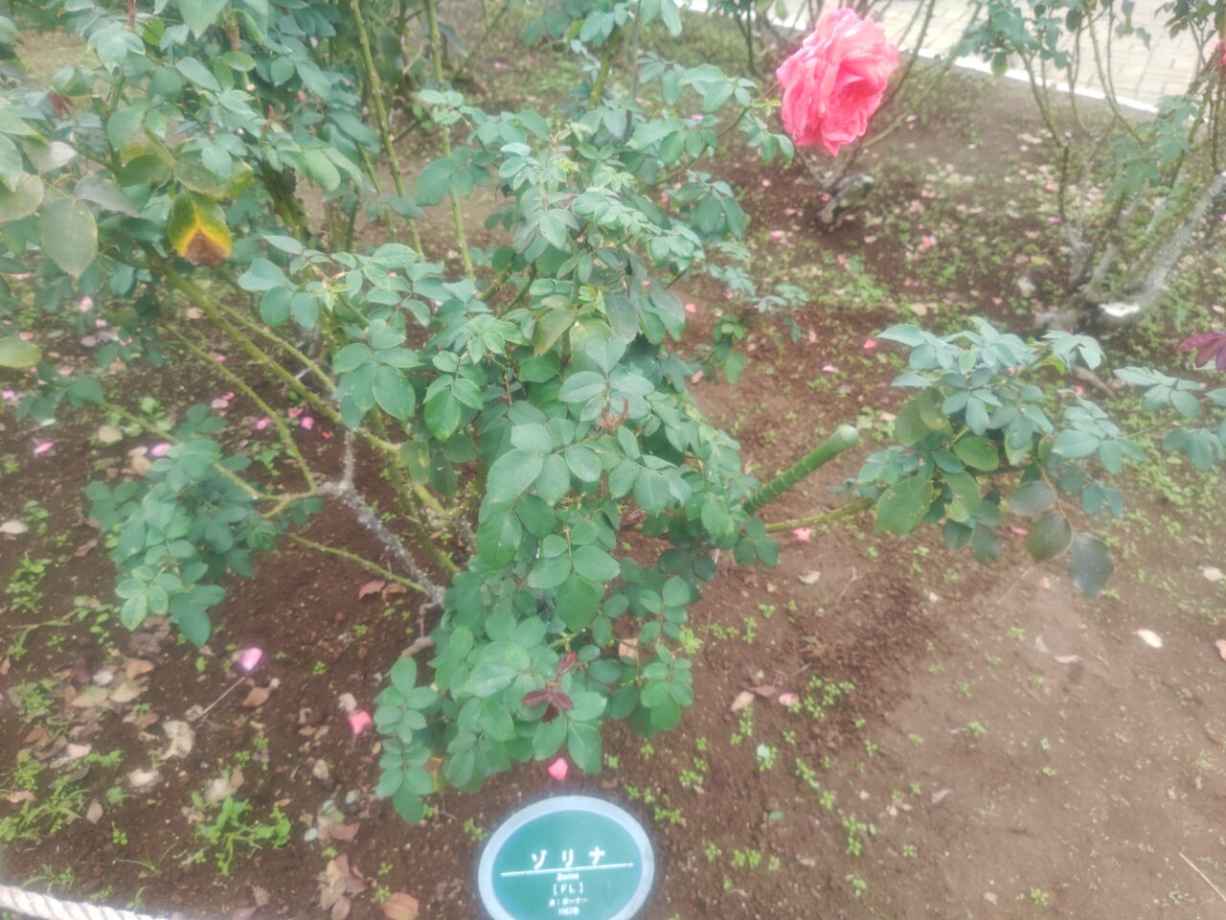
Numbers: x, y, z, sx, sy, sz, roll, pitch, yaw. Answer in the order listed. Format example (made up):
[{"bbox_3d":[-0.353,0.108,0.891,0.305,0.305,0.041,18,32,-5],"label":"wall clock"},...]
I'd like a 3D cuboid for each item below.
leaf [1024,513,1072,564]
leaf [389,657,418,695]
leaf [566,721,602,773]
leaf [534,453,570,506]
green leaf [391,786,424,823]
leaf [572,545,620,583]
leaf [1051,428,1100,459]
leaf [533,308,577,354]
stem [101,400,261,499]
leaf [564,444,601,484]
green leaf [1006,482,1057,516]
[{"bbox_3d":[0.524,0.094,0.980,0.048,0.012,0.065,26,86,28],"label":"leaf"},{"bbox_3d":[-0.275,0.284,1.070,0.035,0.009,0.049,-5,63,-2],"label":"leaf"},{"bbox_3d":[-0.032,0.318,0.902,0.036,0.011,0.060,-26,63,-14],"label":"leaf"},{"bbox_3d":[-0.062,0.020,0.840,0.036,0.010,0.054,0,70,0],"label":"leaf"},{"bbox_3d":[-0.270,0.452,1.070,0.038,0.009,0.048,-21,68,-9],"label":"green leaf"},{"bbox_3d":[-0.018,0.109,0.852,0.045,0.011,0.037,7,65,4],"label":"leaf"},{"bbox_3d":[0.477,-0.016,0.842,0.045,0.011,0.030,-13,57,4],"label":"leaf"},{"bbox_3d":[-0.061,-0.135,0.862,0.030,0.011,0.060,37,76,10],"label":"leaf"},{"bbox_3d":[-0.754,-0.015,1.430,0.022,0.299,0.020,-53,20,0],"label":"stem"},{"bbox_3d":[-0.040,0.007,0.950,0.038,0.012,0.049,-35,81,-8],"label":"leaf"},{"bbox_3d":[0.514,0.048,1.000,0.053,0.012,0.040,-15,71,19],"label":"green leaf"}]

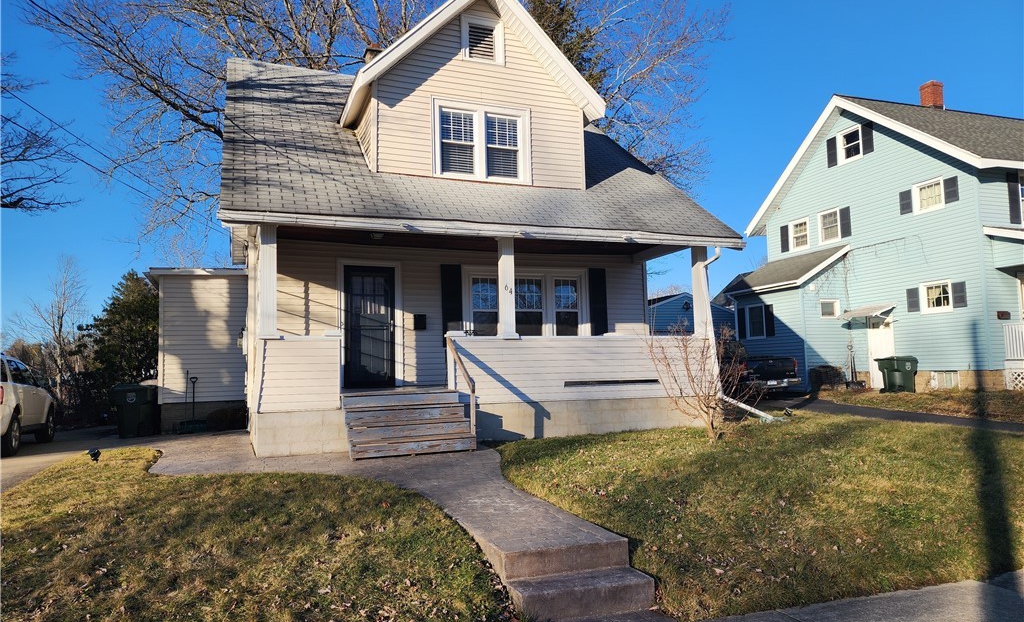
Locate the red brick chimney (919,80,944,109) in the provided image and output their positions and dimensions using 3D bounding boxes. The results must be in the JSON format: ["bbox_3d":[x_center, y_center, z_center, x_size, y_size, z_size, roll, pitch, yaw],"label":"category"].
[{"bbox_3d":[13.611,-6.838,22.045,0.530,0.940,0.520,0,-5,-19],"label":"red brick chimney"}]

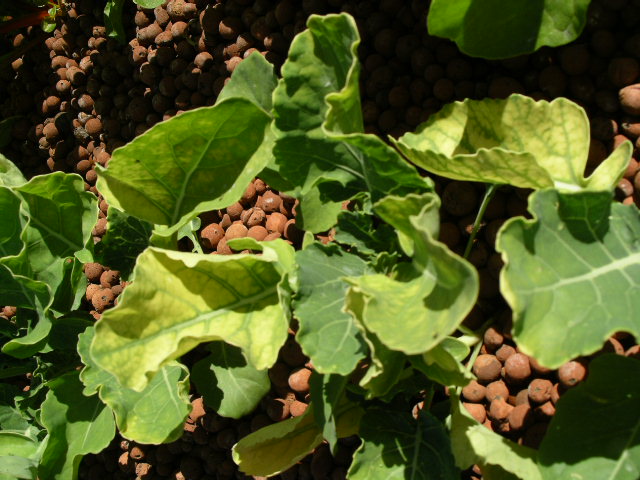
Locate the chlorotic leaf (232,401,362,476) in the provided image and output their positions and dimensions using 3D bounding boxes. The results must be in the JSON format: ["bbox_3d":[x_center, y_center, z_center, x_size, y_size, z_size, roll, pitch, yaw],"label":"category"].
[{"bbox_3d":[-0.012,0.119,0.410,0.078,0.022,0.034,-22,60,-13],"label":"chlorotic leaf"}]

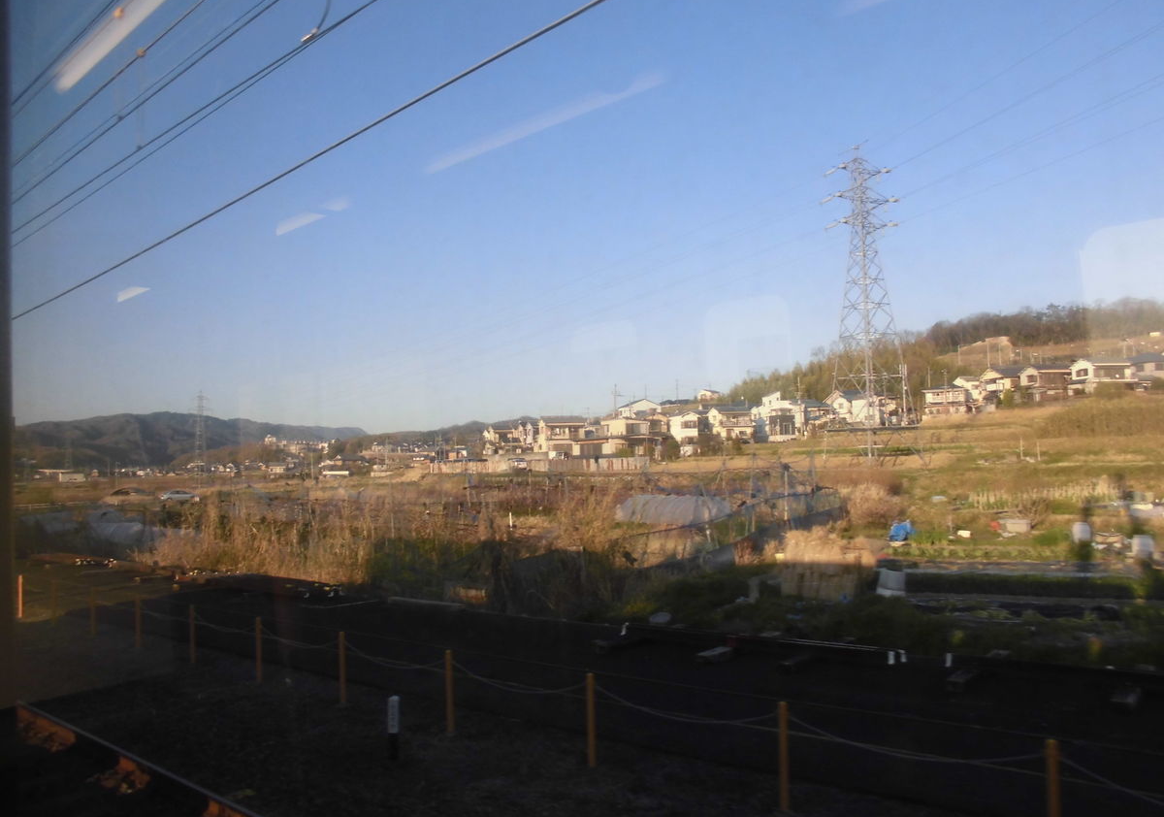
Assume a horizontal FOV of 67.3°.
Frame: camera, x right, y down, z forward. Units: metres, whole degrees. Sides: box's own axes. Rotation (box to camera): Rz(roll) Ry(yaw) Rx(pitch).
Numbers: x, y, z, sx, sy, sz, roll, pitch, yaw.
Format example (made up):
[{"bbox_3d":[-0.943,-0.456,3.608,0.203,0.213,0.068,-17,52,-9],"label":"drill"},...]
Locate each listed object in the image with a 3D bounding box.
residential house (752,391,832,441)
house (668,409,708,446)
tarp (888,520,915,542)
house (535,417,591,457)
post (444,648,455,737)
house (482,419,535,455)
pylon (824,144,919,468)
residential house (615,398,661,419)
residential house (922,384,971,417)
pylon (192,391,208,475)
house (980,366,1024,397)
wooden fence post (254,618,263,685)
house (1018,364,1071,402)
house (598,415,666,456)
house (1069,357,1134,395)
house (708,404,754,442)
[{"bbox_3d":[41.653,1.805,174.000,13.400,9.176,9.000,-1,-4,-15],"label":"residential house"},{"bbox_3d":[20.432,4.202,167.797,6.500,7.300,6.800,-3,-3,20],"label":"house"},{"bbox_3d":[12.028,4.632,33.000,0.950,0.820,0.850,-3,-3,15],"label":"tarp"},{"bbox_3d":[-3.686,5.410,166.792,8.300,7.500,7.500,-1,-3,-18],"label":"house"},{"bbox_3d":[-1.499,3.214,9.900,0.080,0.944,0.080,1,-4,-30],"label":"post"},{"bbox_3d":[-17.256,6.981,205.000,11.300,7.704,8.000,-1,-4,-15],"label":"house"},{"bbox_3d":[35.039,-12.870,108.000,9.000,39.453,9.000,0,-4,-21],"label":"pylon"},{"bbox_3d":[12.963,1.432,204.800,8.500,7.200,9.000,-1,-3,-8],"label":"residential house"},{"bbox_3d":[77.290,-1.663,185.811,8.400,6.800,6.500,-3,-3,20],"label":"residential house"},{"bbox_3d":[-130.977,9.932,300.000,6.500,31.629,7.500,-5,-5,45],"label":"pylon"},{"bbox_3d":[92.269,-5.379,192.000,7.600,7.009,6.800,-1,-4,-15],"label":"house"},{"bbox_3d":[-4.450,3.324,12.039,0.085,0.870,0.085,1,-4,-40],"label":"wooden fence post"},{"bbox_3d":[92.321,-5.145,174.800,7.600,7.200,6.400,-1,-3,-9],"label":"house"},{"bbox_3d":[8.921,4.996,157.000,9.500,6.565,7.500,0,-4,-28],"label":"house"},{"bbox_3d":[101.963,-6.144,171.805,8.900,7.000,6.900,-1,-3,-9],"label":"house"},{"bbox_3d":[31.435,3.070,185.000,8.300,7.444,6.800,-1,-4,-15],"label":"house"}]

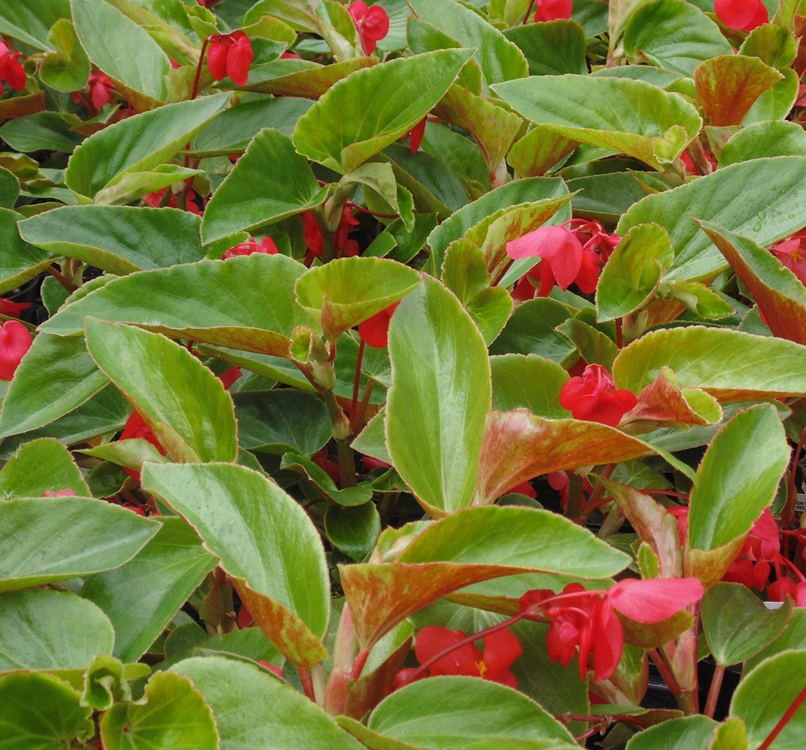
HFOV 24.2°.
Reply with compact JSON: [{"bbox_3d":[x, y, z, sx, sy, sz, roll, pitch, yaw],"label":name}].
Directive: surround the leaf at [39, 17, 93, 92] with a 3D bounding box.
[{"bbox_3d":[-0.210,-0.200,1.170,0.034,0.045,0.022,0,35,0],"label":"leaf"}]

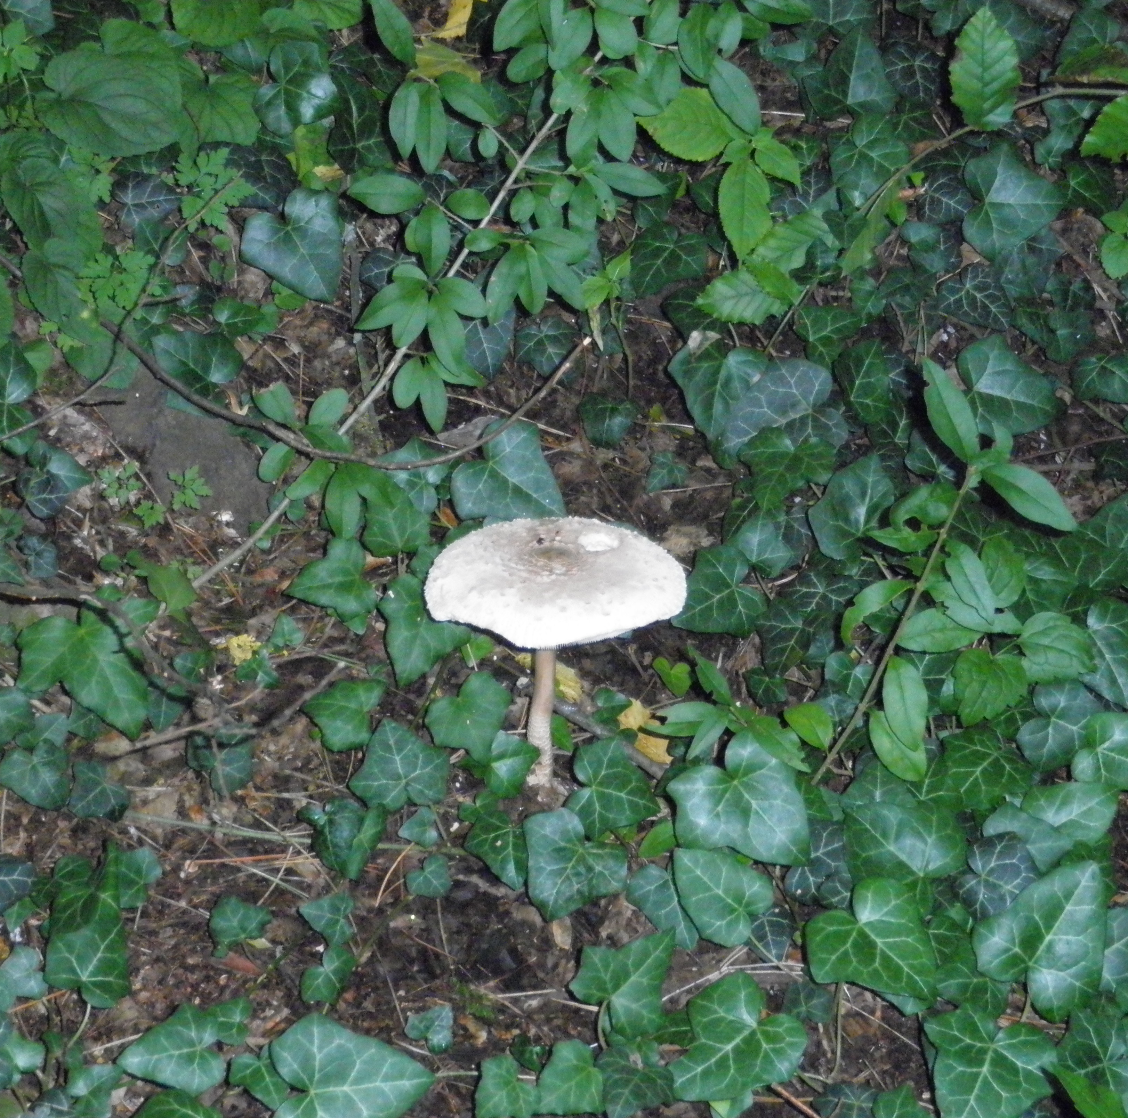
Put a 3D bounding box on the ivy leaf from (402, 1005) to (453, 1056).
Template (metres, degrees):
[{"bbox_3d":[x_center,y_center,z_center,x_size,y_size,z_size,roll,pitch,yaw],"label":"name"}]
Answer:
[{"bbox_3d":[-0.059,0.217,1.707,0.025,0.009,0.023,35,64,20],"label":"ivy leaf"}]

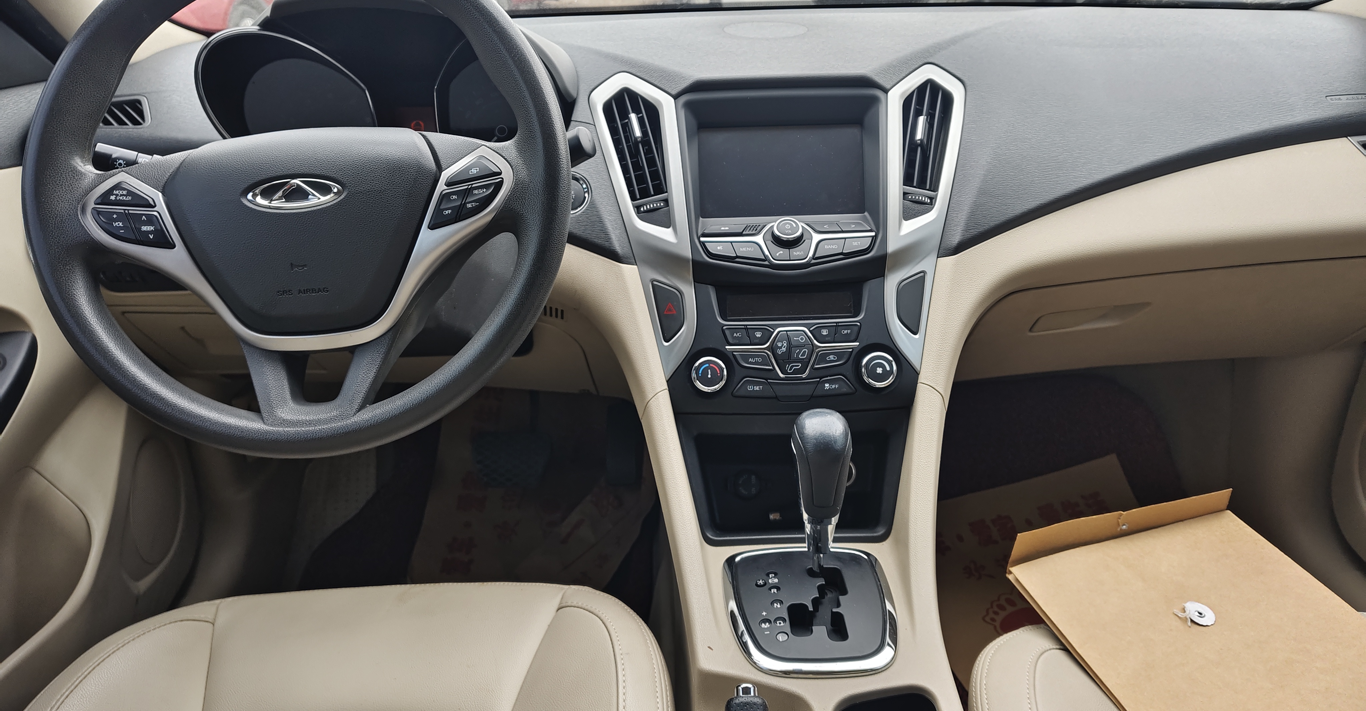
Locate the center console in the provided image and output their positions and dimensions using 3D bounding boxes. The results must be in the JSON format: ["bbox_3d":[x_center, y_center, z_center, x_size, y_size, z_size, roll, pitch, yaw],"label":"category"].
[{"bbox_3d":[0.094,-0.013,0.772,0.350,0.400,0.420,-1,26,0],"label":"center console"}]

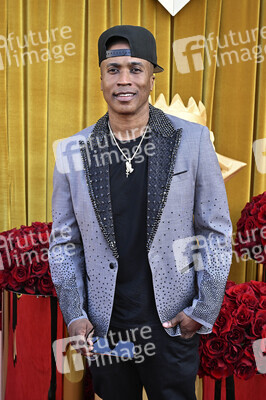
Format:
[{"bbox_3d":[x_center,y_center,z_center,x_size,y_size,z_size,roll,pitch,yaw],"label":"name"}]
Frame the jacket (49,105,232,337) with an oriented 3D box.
[{"bbox_3d":[0.023,0.060,2.020,0.555,0.700,0.290,0,8,7],"label":"jacket"}]

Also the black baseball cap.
[{"bbox_3d":[-0.001,-0.463,2.033,0.178,0.126,0.272,-2,-1,24],"label":"black baseball cap"}]

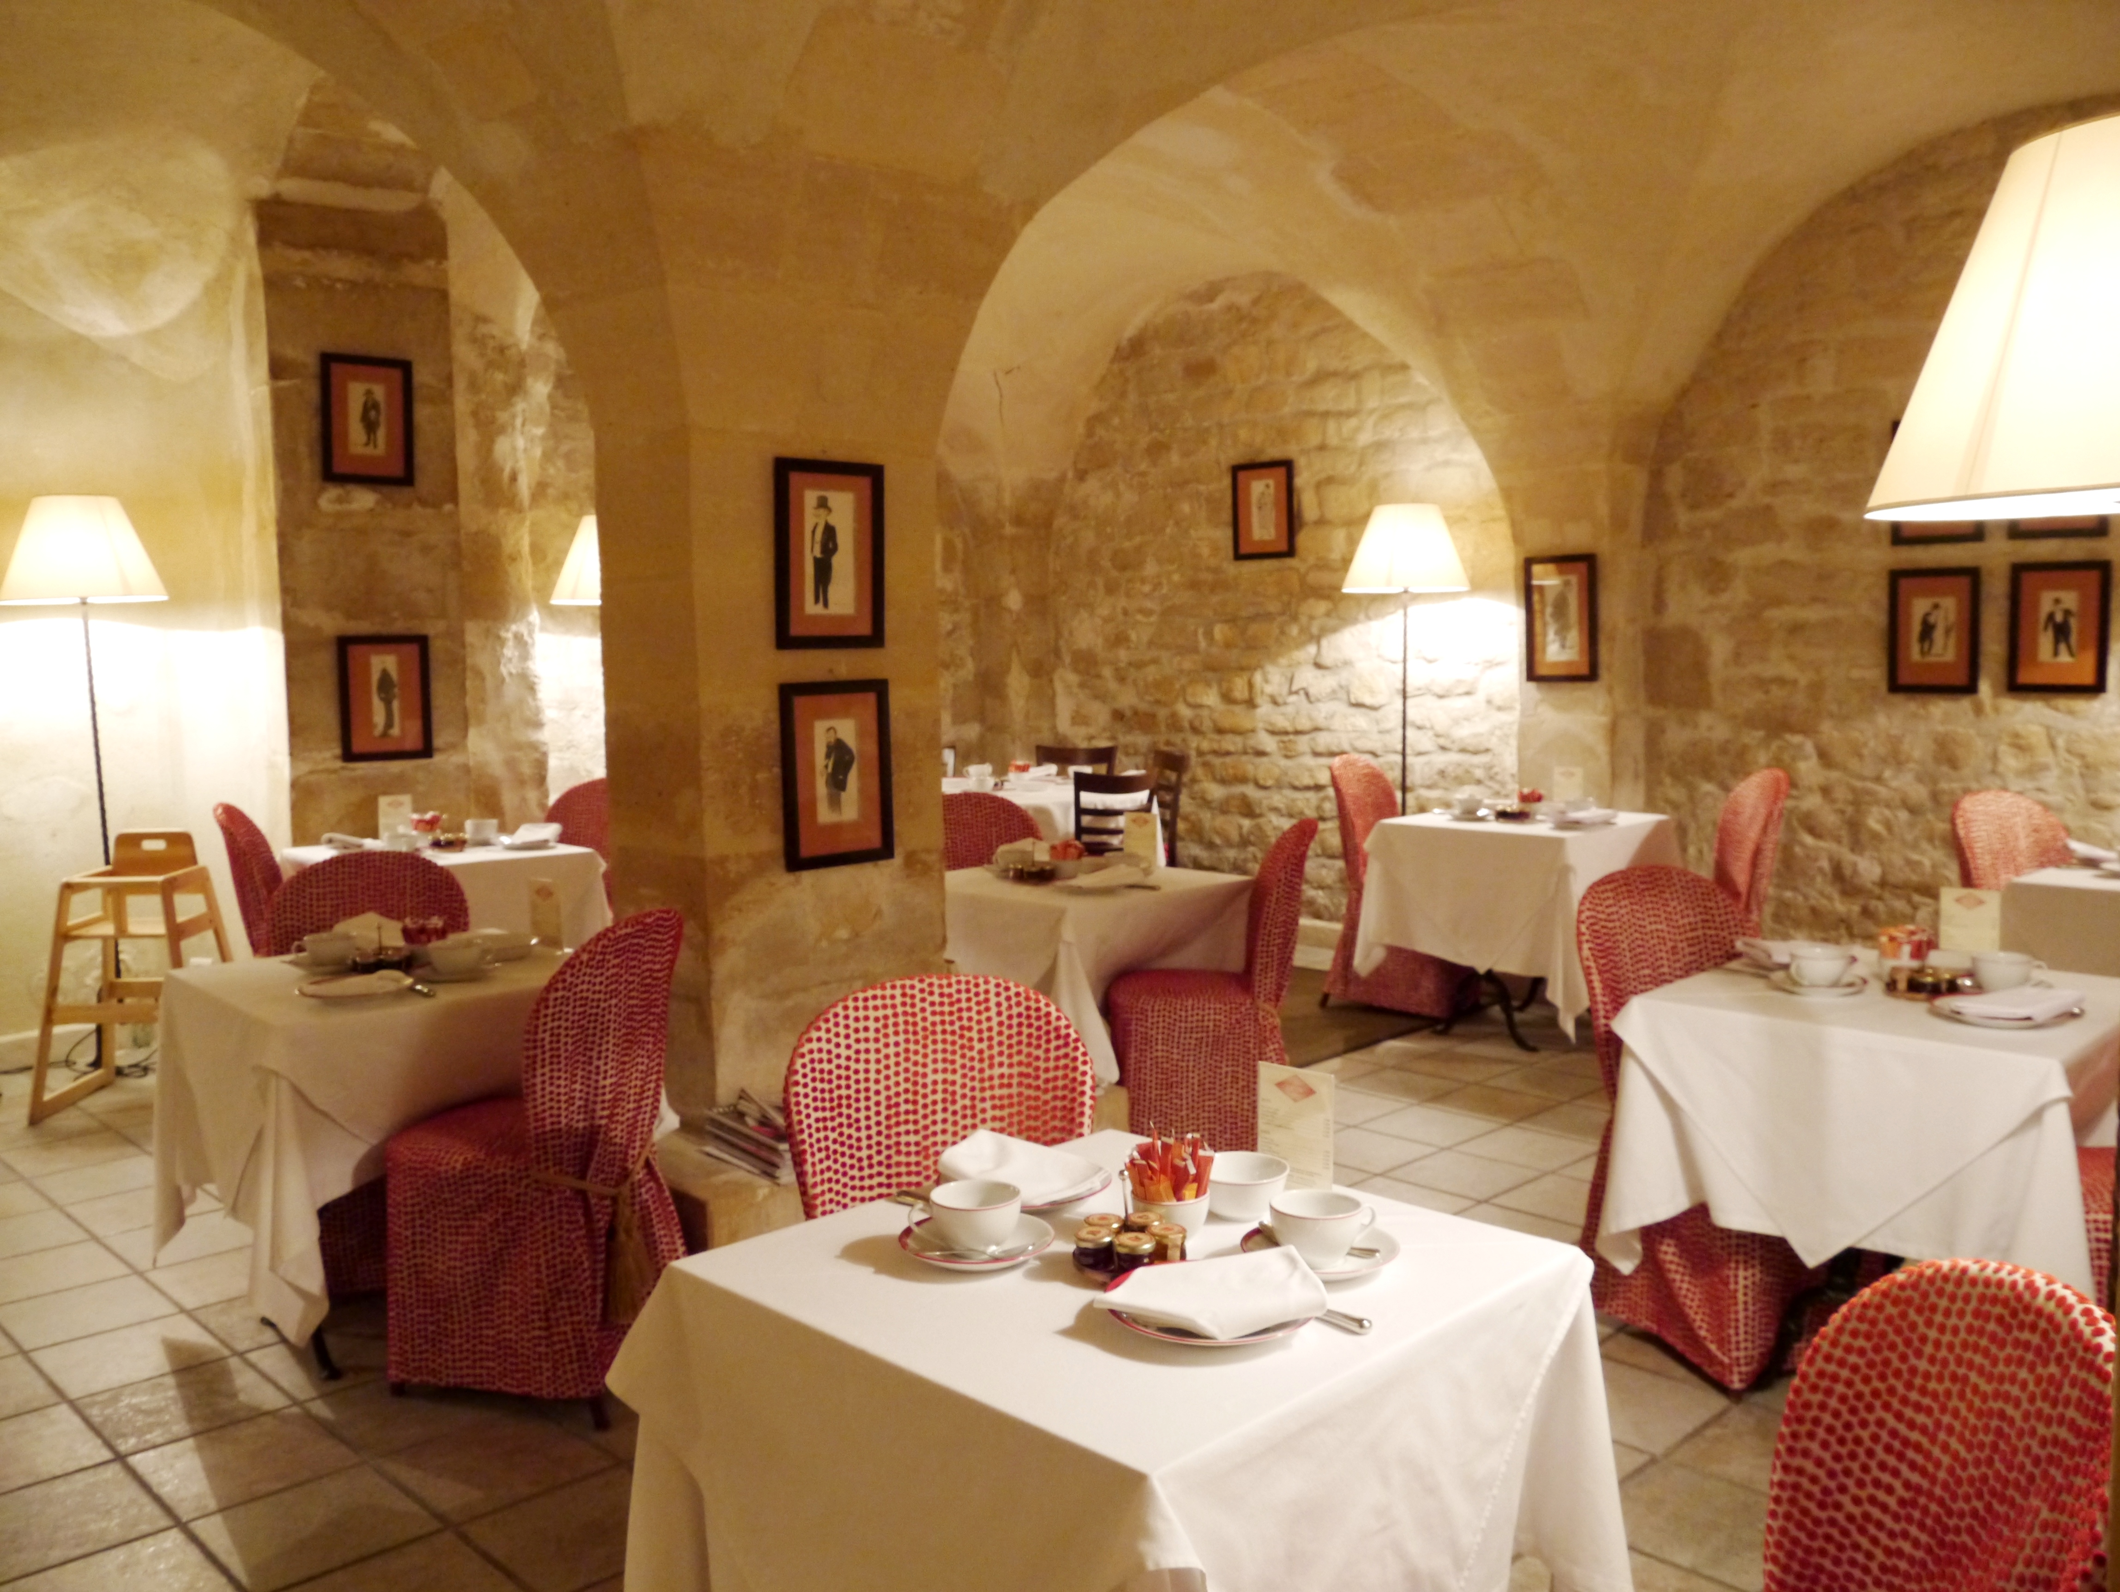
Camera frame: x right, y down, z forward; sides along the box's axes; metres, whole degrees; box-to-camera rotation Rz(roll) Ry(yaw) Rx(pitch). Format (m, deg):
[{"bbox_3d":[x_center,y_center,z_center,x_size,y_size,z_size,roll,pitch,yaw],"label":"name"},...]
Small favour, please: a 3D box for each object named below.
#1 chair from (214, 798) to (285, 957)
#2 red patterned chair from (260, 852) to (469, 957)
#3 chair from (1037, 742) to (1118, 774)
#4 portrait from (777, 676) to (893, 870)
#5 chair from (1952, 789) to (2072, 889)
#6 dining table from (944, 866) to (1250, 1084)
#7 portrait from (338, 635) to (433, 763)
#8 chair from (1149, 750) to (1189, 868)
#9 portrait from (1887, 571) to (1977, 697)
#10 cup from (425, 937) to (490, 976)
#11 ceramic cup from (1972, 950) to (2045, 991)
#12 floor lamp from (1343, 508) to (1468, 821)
[{"bbox_3d":[-2.267,0.483,5.341,0.590,0.950,0.490,-2,6,-20],"label":"chair"},{"bbox_3d":[-1.526,0.615,3.938,0.490,0.950,0.590,-3,6,-28],"label":"red patterned chair"},{"bbox_3d":[0.073,0.185,9.524,0.450,0.900,0.500,0,5,9],"label":"chair"},{"bbox_3d":[-0.543,-0.050,4.170,0.325,0.447,0.030,-6,8,-43],"label":"portrait"},{"bbox_3d":[3.184,0.470,5.458,0.480,0.950,0.550,-2,5,-17],"label":"chair"},{"bbox_3d":[0.053,0.602,4.788,0.710,0.750,0.710,-6,7,-44],"label":"dining table"},{"bbox_3d":[-2.311,-0.335,5.873,0.315,0.420,0.030,-6,7,-44],"label":"portrait"},{"bbox_3d":[0.327,0.223,8.188,0.500,0.870,0.430,-2,6,-18],"label":"chair"},{"bbox_3d":[3.033,-0.569,5.950,0.295,0.430,0.030,4,7,41],"label":"portrait"},{"bbox_3d":[-1.279,0.346,3.651,0.132,0.070,0.110,-2,5,-19],"label":"cup"},{"bbox_3d":[1.755,0.326,3.166,0.122,0.065,0.102,2,6,29],"label":"ceramic cup"},{"bbox_3d":[1.343,-0.168,6.711,0.490,1.930,0.490,5,8,45],"label":"floor lamp"}]

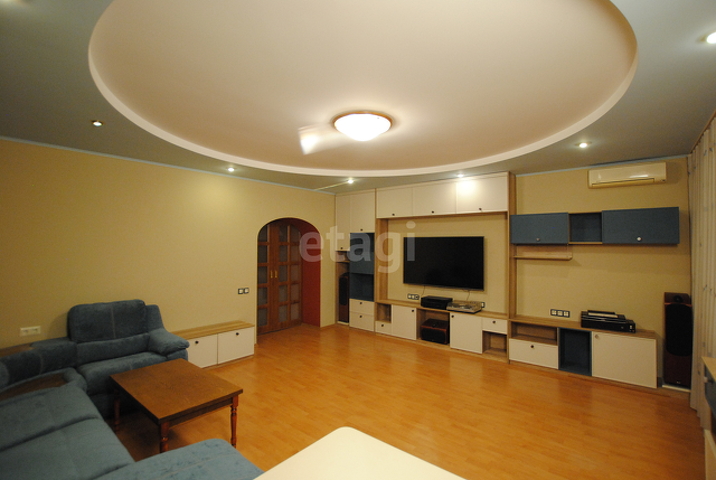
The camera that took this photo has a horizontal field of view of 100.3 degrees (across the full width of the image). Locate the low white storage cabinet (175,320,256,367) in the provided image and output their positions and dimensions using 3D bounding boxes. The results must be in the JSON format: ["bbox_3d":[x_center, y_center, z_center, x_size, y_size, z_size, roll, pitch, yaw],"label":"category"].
[{"bbox_3d":[-2.064,1.496,4.210,1.046,0.443,0.513,1,-2,-45],"label":"low white storage cabinet"}]

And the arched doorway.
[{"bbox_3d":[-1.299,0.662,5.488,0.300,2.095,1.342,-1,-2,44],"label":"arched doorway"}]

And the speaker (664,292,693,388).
[{"bbox_3d":[3.666,1.116,3.429,0.212,1.027,0.326,-1,-2,45],"label":"speaker"}]

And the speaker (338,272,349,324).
[{"bbox_3d":[-0.189,1.157,6.070,0.233,0.954,0.330,-1,-1,36],"label":"speaker"}]

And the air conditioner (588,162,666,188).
[{"bbox_3d":[3.392,-0.797,3.800,0.720,0.240,0.199,-1,-2,36],"label":"air conditioner"}]

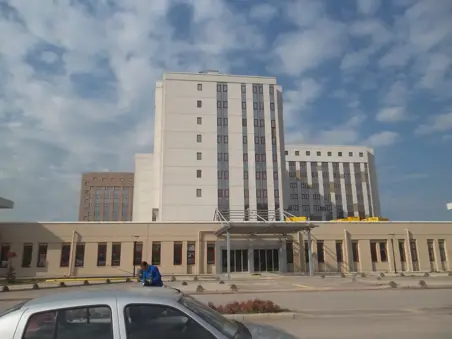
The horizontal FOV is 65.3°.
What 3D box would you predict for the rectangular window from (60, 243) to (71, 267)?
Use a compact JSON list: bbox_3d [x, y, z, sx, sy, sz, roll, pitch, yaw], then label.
[{"bbox_3d":[-14.904,7.984,32.923,0.790,2.250,0.200,1,-13,-8],"label":"rectangular window"}]

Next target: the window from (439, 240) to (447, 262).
[{"bbox_3d":[23.303,8.784,37.971,0.770,2.332,0.200,1,-13,-8],"label":"window"}]

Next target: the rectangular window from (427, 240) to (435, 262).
[{"bbox_3d":[20.314,8.012,34.813,0.806,2.023,0.200,1,-14,-6],"label":"rectangular window"}]

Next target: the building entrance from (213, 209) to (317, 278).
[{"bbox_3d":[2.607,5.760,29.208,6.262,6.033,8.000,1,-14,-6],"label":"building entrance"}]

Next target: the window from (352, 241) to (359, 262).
[{"bbox_3d":[13.457,8.548,36.677,0.770,2.173,0.200,1,-13,-8],"label":"window"}]

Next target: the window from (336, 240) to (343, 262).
[{"bbox_3d":[11.696,8.495,36.448,0.770,2.160,0.200,1,-13,-8],"label":"window"}]

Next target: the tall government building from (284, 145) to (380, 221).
[{"bbox_3d":[29.331,11.843,119.431,36.000,34.800,20.000,1,-13,-8],"label":"tall government building"}]

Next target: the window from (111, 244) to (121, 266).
[{"bbox_3d":[-10.400,8.072,33.520,0.790,2.217,0.200,1,-13,-8],"label":"window"}]

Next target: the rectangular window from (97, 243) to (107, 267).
[{"bbox_3d":[-11.688,8.050,33.348,0.790,2.205,0.200,1,-13,-8],"label":"rectangular window"}]

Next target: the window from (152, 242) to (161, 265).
[{"bbox_3d":[-6.289,7.656,32.022,0.790,1.999,0.200,1,-14,-6],"label":"window"}]

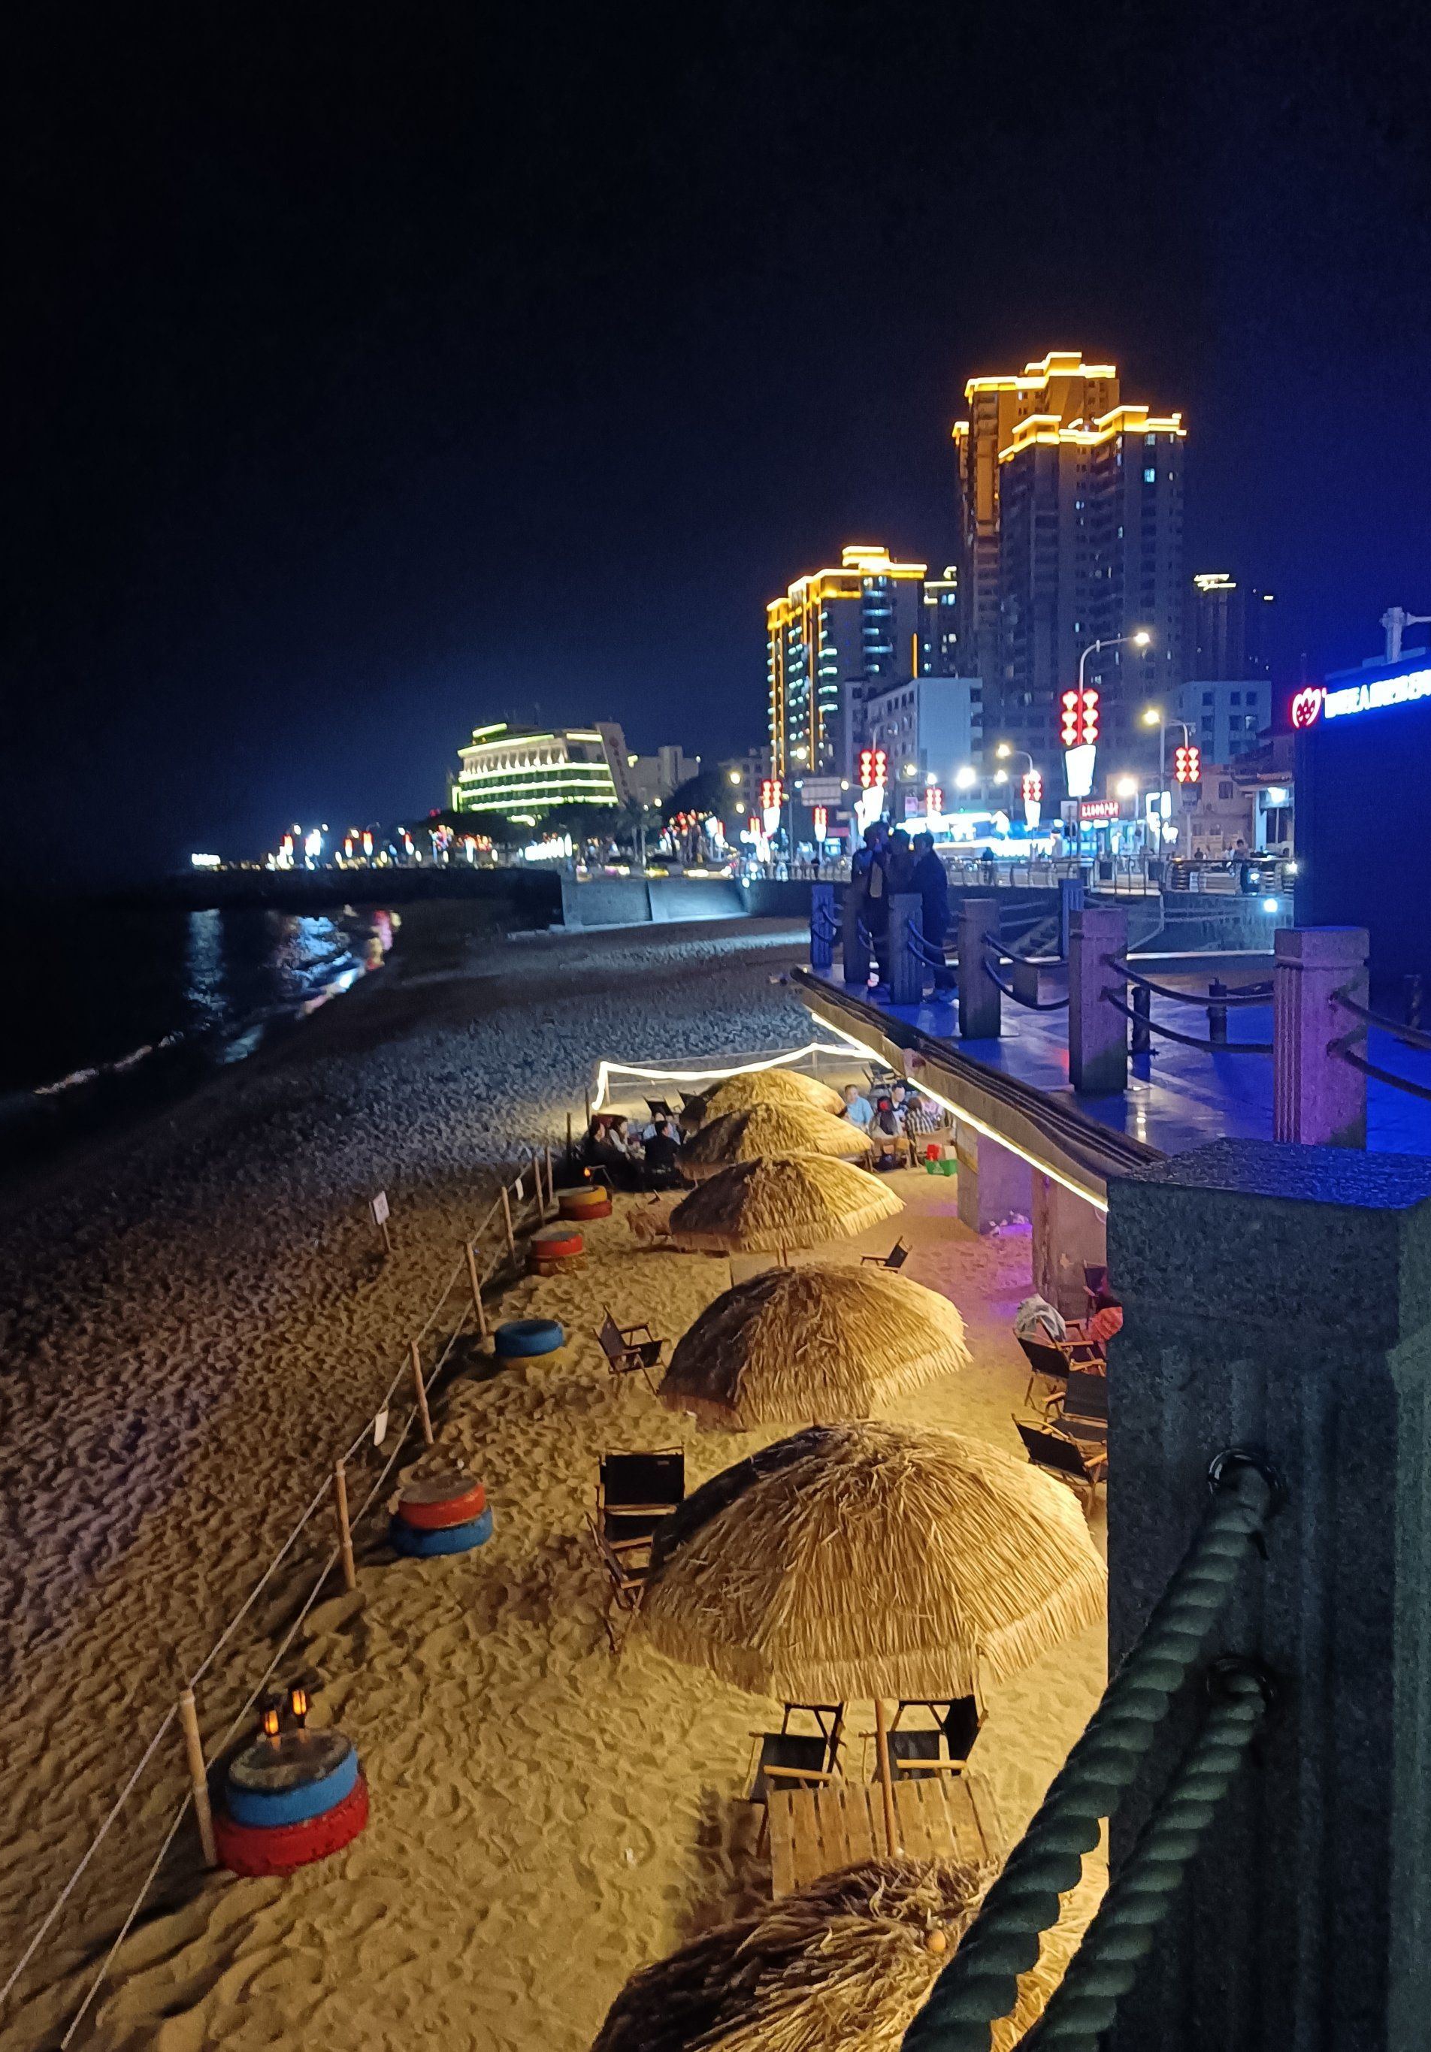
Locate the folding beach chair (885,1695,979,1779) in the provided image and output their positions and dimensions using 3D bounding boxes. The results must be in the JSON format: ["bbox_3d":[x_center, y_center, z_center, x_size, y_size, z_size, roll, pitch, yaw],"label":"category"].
[{"bbox_3d":[1.042,3.616,7.889,0.570,0.630,0.570,-1,6,3],"label":"folding beach chair"}]

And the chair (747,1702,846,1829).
[{"bbox_3d":[0.346,3.138,6.850,0.490,0.640,0.530,-1,6,7],"label":"chair"}]

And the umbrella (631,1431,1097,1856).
[{"bbox_3d":[0.705,2.865,6.911,2.000,2.330,2.000,-1,6,0],"label":"umbrella"}]

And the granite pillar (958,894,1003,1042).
[{"bbox_3d":[2.076,-0.457,12.614,0.270,1.080,0.270,-2,6,-4],"label":"granite pillar"}]

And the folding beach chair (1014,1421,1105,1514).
[{"bbox_3d":[2.140,2.638,9.650,0.490,0.640,0.530,-7,8,-41],"label":"folding beach chair"}]

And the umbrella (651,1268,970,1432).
[{"bbox_3d":[0.649,2.591,10.099,1.980,2.260,1.980,-1,6,0],"label":"umbrella"}]

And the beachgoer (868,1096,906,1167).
[{"bbox_3d":[2.497,1.499,23.081,0.500,0.980,0.650,-2,6,-3],"label":"beachgoer"}]

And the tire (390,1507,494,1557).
[{"bbox_3d":[-1.759,3.198,10.300,0.650,0.190,0.650,-5,6,0],"label":"tire"}]

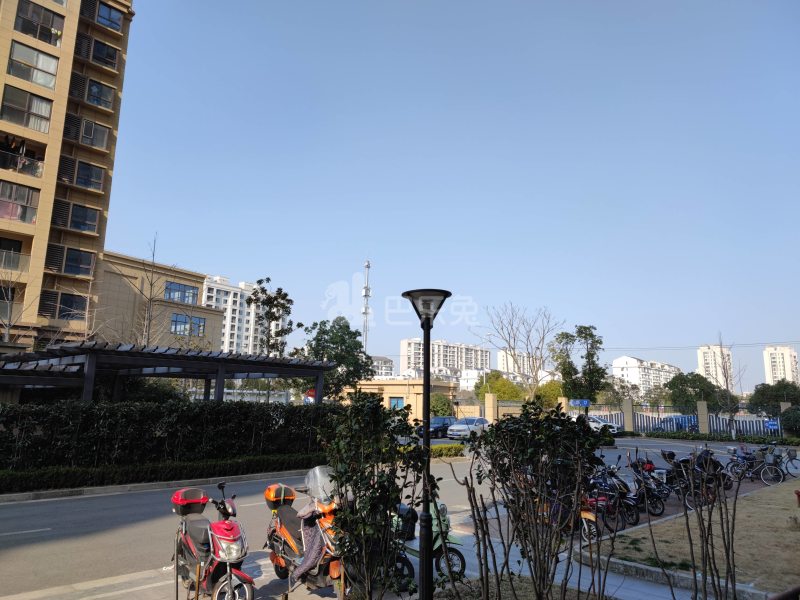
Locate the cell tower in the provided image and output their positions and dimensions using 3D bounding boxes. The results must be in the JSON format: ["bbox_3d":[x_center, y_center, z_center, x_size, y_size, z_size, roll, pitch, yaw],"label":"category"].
[{"bbox_3d":[-8.948,9.930,152.857,2.600,42.063,2.600,0,-11,3],"label":"cell tower"}]

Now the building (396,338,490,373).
[{"bbox_3d":[30.180,53.538,381.077,72.000,47.000,12.000,9,-14,-37],"label":"building"}]

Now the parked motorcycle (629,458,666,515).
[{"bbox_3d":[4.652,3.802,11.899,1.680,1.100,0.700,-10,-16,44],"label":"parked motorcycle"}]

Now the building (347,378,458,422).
[{"bbox_3d":[0.098,9.660,51.817,8.300,4.400,6.500,-6,-13,30],"label":"building"}]

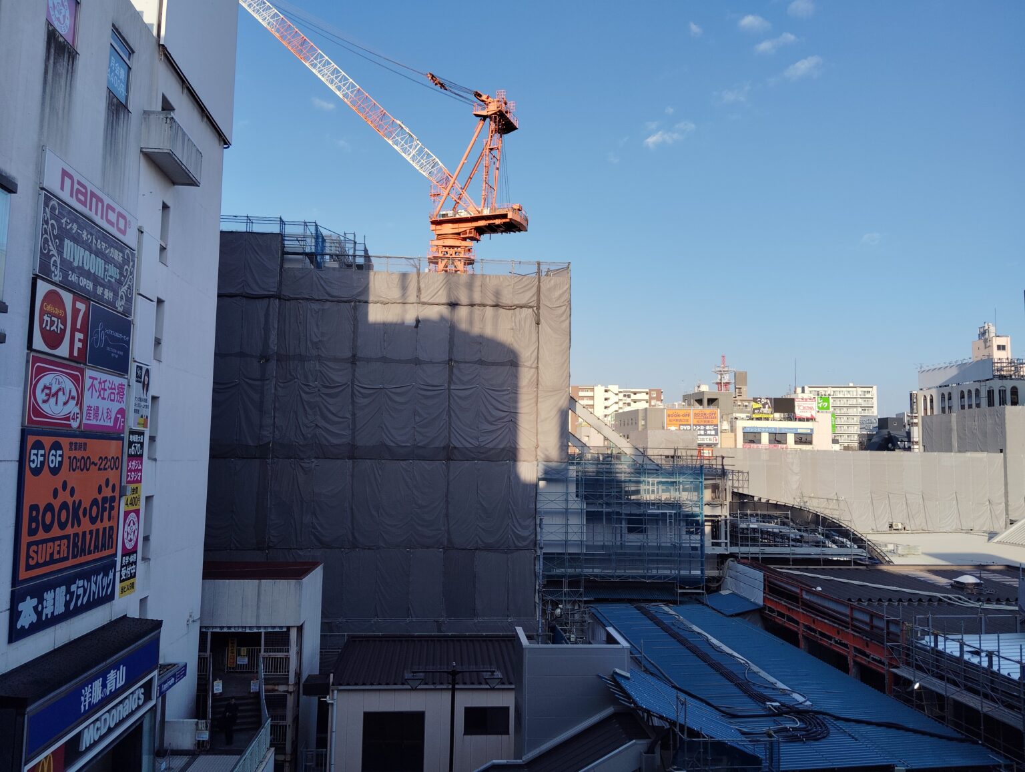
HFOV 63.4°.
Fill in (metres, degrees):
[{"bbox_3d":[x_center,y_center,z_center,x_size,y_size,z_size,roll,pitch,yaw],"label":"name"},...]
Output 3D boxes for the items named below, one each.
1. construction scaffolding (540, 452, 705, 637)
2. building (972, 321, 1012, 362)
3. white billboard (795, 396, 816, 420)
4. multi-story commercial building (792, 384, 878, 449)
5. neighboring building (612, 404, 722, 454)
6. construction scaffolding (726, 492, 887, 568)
[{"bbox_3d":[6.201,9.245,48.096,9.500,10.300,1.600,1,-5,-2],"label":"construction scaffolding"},{"bbox_3d":[59.346,-5.269,102.985,2.600,5.000,4.000,1,-5,-5],"label":"building"},{"bbox_3d":[44.127,3.335,125.199,3.200,3.300,0.400,1,-5,3],"label":"white billboard"},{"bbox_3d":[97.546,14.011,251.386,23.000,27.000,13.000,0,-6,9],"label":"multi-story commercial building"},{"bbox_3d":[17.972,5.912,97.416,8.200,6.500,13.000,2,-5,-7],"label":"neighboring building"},{"bbox_3d":[17.506,8.720,50.493,9.400,4.200,2.800,1,-5,-2],"label":"construction scaffolding"}]

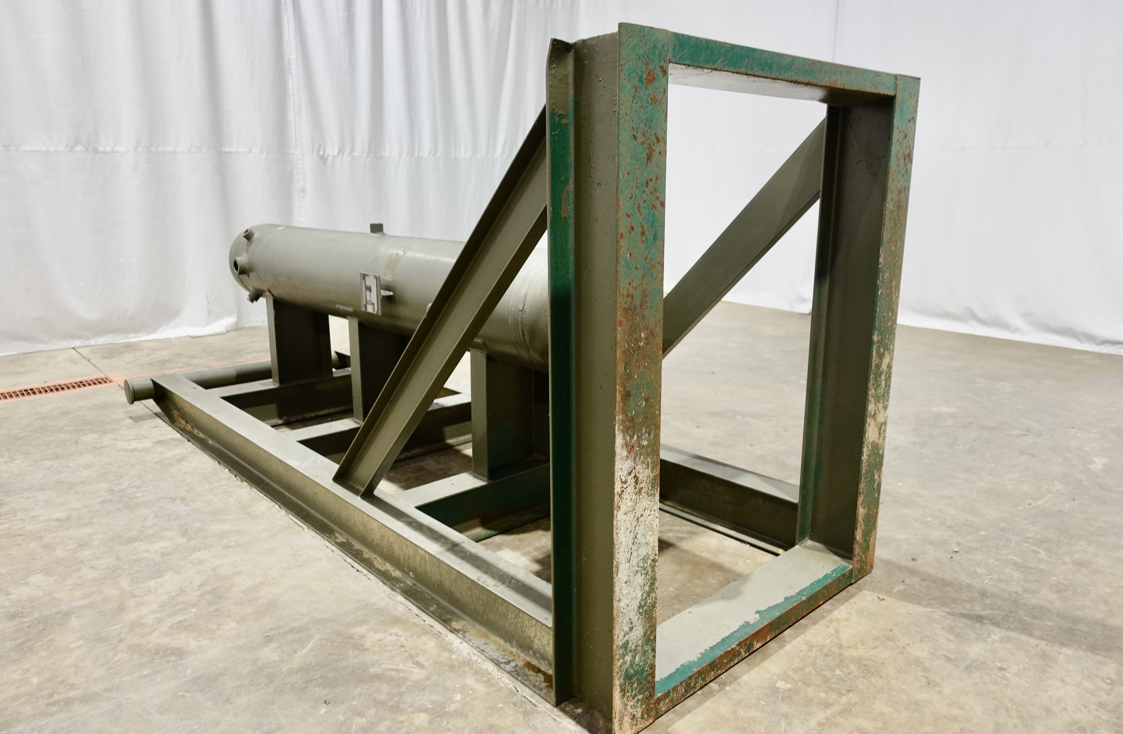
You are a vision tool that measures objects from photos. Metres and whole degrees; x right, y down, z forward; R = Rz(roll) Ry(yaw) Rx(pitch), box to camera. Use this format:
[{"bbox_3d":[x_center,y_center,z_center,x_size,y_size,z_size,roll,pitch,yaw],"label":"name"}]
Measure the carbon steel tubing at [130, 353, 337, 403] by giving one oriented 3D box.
[{"bbox_3d":[-1.862,0.025,4.644,1.476,0.129,0.129,-12,17,-40],"label":"carbon steel tubing"}]

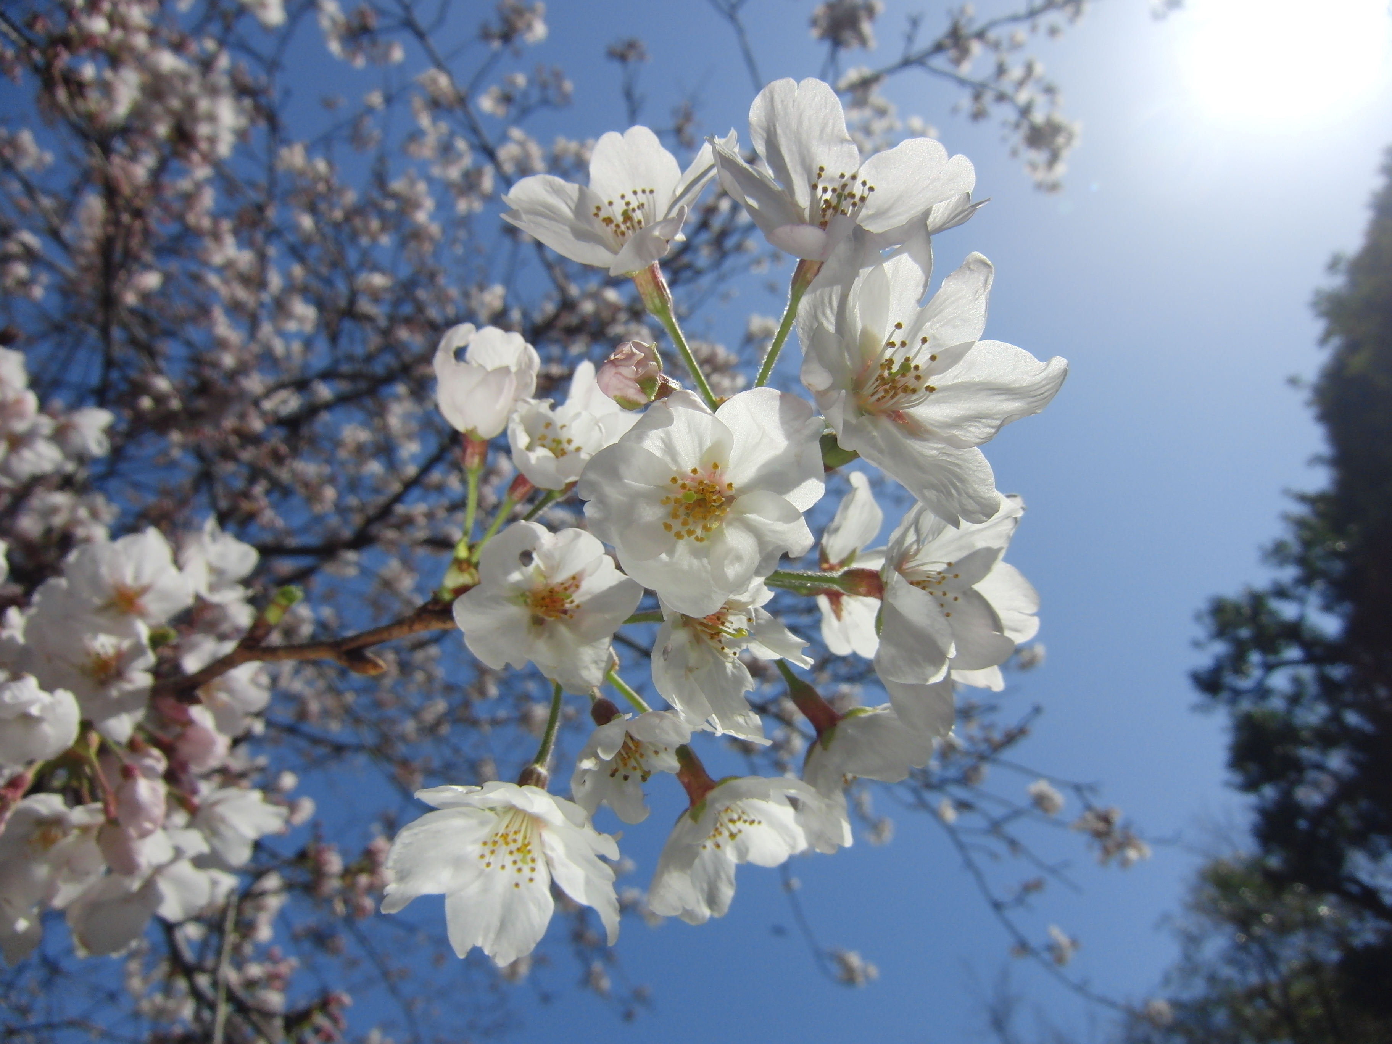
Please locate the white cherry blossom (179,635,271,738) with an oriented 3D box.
[{"bbox_3d":[-0.127,0.044,0.260,0.026,0.027,0.018,0,3,-27],"label":"white cherry blossom"}]

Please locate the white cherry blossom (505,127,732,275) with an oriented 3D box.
[{"bbox_3d":[-0.010,-0.047,0.150,0.035,0.035,0.017,-6,-55,11],"label":"white cherry blossom"}]

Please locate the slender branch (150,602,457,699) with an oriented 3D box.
[{"bbox_3d":[-0.079,0.025,0.187,0.088,0.013,0.008,-14,-7,27],"label":"slender branch"}]

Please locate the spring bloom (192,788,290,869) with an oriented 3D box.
[{"bbox_3d":[-0.118,0.079,0.250,0.023,0.021,0.022,18,11,35],"label":"spring bloom"}]

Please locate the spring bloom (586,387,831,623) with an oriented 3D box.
[{"bbox_3d":[0.001,-0.003,0.152,0.038,0.036,0.018,0,-6,5],"label":"spring bloom"}]

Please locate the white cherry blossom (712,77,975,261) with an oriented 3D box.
[{"bbox_3d":[0.020,-0.049,0.142,0.039,0.039,0.019,3,-52,-6],"label":"white cherry blossom"}]

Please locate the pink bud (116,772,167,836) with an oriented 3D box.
[{"bbox_3d":[-0.119,0.061,0.207,0.011,0.015,0.011,-3,-9,0],"label":"pink bud"}]

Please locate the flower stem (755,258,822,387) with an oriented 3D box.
[{"bbox_3d":[0.015,-0.032,0.156,0.004,0.004,0.022,23,-75,0],"label":"flower stem"}]

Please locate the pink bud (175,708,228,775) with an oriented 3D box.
[{"bbox_3d":[-0.128,0.057,0.250,0.015,0.013,0.013,22,-33,34],"label":"pink bud"}]

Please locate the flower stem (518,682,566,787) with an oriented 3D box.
[{"bbox_3d":[-0.024,0.033,0.152,0.004,0.018,0.004,14,-6,0],"label":"flower stem"}]

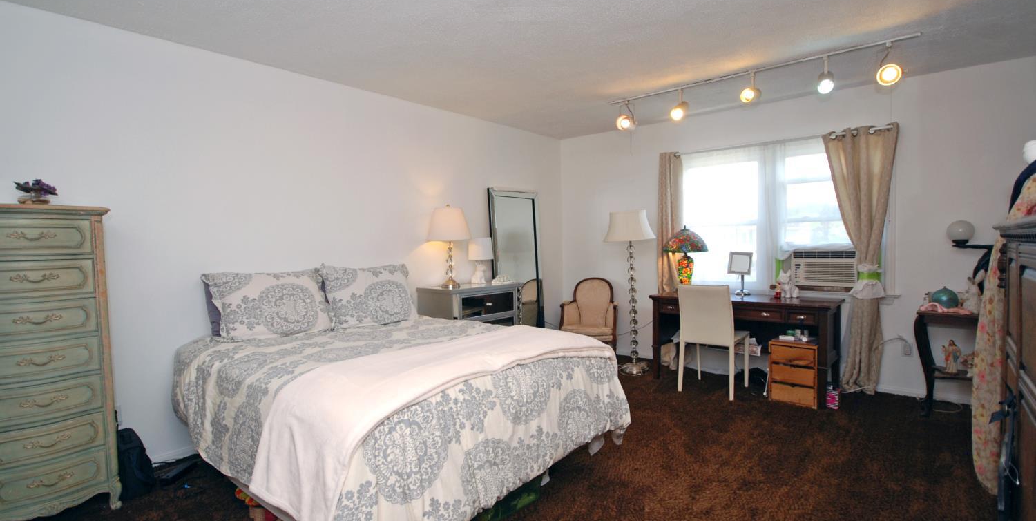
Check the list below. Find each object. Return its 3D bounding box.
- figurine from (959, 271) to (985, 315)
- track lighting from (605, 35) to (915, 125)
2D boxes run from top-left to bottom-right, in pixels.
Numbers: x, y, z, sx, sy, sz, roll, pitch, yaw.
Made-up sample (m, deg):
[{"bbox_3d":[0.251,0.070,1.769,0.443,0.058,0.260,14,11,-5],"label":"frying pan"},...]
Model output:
[{"bbox_3d":[3.100,0.210,2.920,0.135,0.290,0.120,-2,3,6],"label":"figurine"},{"bbox_3d":[1.550,-1.209,3.097,1.960,0.250,0.190,0,4,37],"label":"track lighting"}]

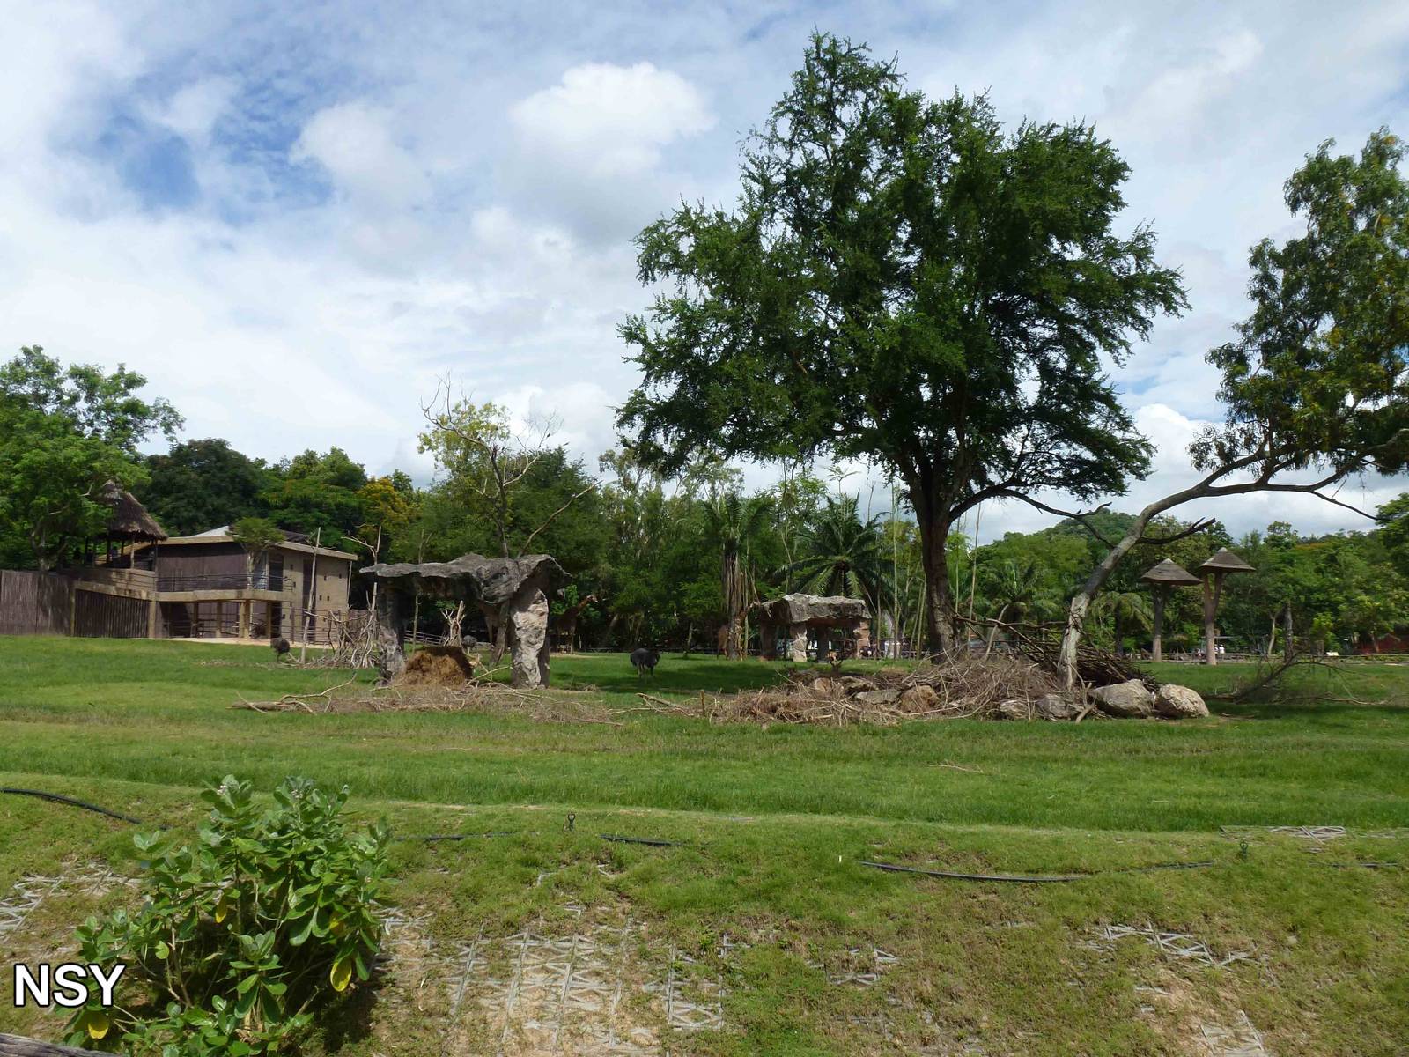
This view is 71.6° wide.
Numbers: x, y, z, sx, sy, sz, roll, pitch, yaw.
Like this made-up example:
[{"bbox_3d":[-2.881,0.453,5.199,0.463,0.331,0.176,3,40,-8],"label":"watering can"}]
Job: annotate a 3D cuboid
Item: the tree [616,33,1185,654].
[{"bbox_3d":[8.648,-8.164,43.040,25.001,28.720,22.000,0,-5,0],"label":"tree"}]

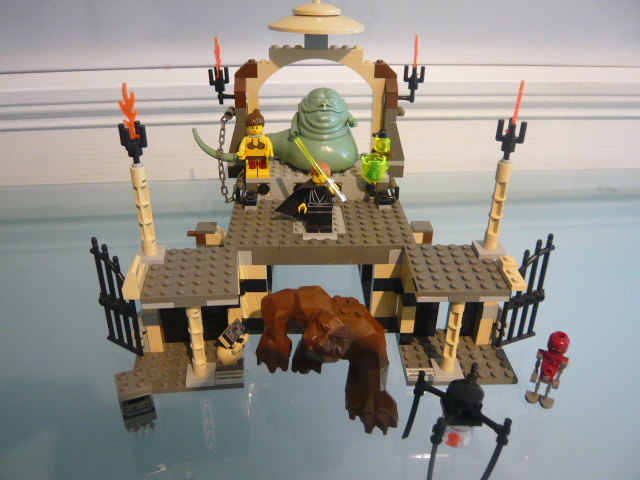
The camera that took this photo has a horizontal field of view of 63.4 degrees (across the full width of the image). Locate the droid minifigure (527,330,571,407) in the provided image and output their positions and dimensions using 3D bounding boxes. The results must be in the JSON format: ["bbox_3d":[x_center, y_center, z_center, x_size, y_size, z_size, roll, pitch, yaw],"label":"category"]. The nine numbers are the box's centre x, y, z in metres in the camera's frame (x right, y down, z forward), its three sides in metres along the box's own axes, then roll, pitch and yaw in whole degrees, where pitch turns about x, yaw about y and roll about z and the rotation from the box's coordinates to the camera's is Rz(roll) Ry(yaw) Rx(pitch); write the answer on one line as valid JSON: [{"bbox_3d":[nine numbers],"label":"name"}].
[{"bbox_3d":[0.121,0.070,0.275,0.018,0.043,0.011,13,31,21],"label":"droid minifigure"}]

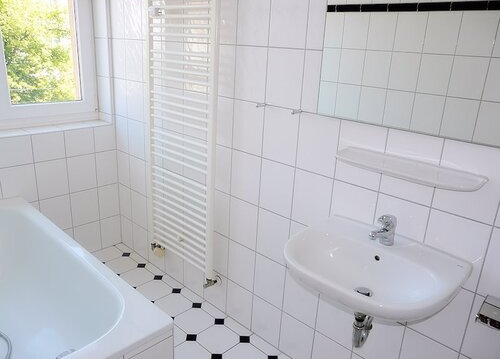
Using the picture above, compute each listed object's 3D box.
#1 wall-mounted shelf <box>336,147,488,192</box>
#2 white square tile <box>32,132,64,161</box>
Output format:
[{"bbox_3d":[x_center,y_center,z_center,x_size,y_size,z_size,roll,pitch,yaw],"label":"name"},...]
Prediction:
[{"bbox_3d":[0.516,-0.044,1.379,0.508,0.032,0.138,19,25,40],"label":"wall-mounted shelf"},{"bbox_3d":[-1.250,-0.203,2.514,0.015,0.168,0.191,19,25,40],"label":"white square tile"}]

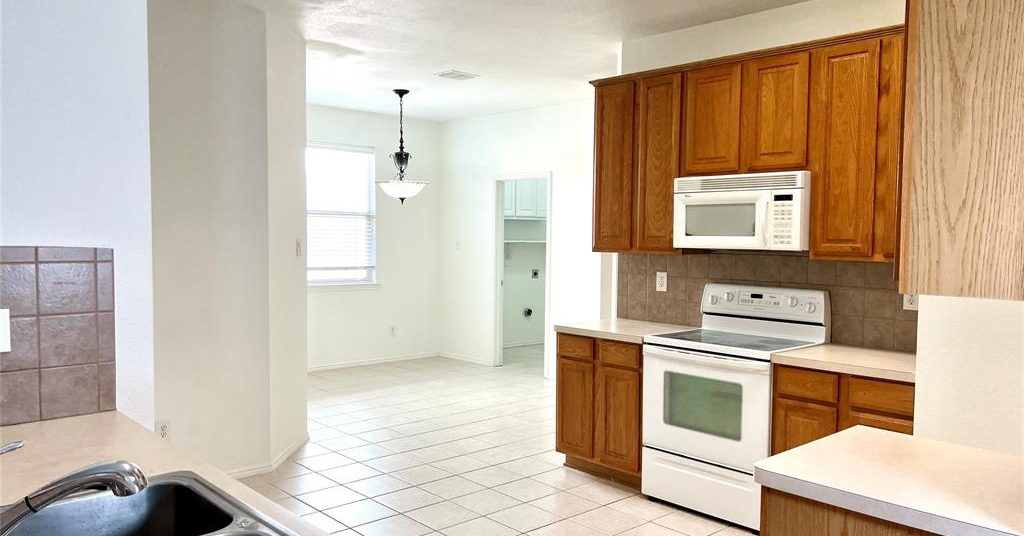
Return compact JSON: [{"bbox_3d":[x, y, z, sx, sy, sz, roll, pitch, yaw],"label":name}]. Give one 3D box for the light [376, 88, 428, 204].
[{"bbox_3d":[-0.999,-1.090,6.960,0.490,1.030,0.490,1,3,0],"label":"light"}]

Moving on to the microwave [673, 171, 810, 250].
[{"bbox_3d":[1.340,-0.302,4.275,0.410,0.405,0.763,-2,4,-43],"label":"microwave"}]

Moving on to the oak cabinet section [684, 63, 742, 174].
[{"bbox_3d":[1.218,-0.815,4.311,0.323,0.594,0.360,-2,4,-42],"label":"oak cabinet section"}]

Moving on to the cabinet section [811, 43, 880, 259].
[{"bbox_3d":[1.700,-0.569,3.792,0.323,1.030,0.325,-2,4,-42],"label":"cabinet section"}]

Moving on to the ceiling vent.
[{"bbox_3d":[-0.447,-1.556,6.258,0.290,0.020,0.250,-2,4,-43],"label":"ceiling vent"}]

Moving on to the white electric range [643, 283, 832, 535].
[{"bbox_3d":[1.210,0.718,4.229,0.680,1.190,0.760,-2,4,-43],"label":"white electric range"}]

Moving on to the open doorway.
[{"bbox_3d":[0.117,0.088,8.083,0.130,2.060,0.830,-2,4,-43],"label":"open doorway"}]

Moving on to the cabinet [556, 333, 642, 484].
[{"bbox_3d":[0.732,0.844,4.817,0.610,0.870,0.680,-2,4,-43],"label":"cabinet"}]

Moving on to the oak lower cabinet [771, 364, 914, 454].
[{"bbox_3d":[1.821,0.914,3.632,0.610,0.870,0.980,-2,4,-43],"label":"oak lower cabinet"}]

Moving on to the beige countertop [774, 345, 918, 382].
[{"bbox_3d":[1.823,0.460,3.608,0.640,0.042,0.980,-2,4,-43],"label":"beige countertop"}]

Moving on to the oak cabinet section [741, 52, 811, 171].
[{"bbox_3d":[1.464,-0.800,4.042,0.323,0.594,0.370,-2,4,-42],"label":"oak cabinet section"}]

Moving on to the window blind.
[{"bbox_3d":[-1.847,-0.559,8.103,0.920,1.460,0.060,-2,4,-43],"label":"window blind"}]

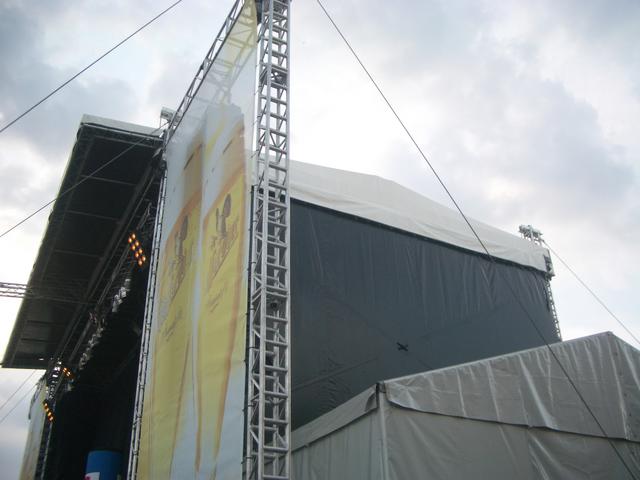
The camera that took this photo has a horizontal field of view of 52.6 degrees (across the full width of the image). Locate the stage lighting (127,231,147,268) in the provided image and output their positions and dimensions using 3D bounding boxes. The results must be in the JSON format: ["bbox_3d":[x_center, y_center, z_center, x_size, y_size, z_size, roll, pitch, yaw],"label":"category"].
[{"bbox_3d":[-3.778,0.184,13.513,0.190,0.720,0.380,-18,-13,-44],"label":"stage lighting"}]

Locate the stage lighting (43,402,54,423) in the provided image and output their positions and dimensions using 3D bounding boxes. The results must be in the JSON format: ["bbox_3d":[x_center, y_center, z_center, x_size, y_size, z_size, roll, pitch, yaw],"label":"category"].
[{"bbox_3d":[-9.460,5.999,22.675,0.190,0.720,0.380,-18,-16,-38],"label":"stage lighting"}]

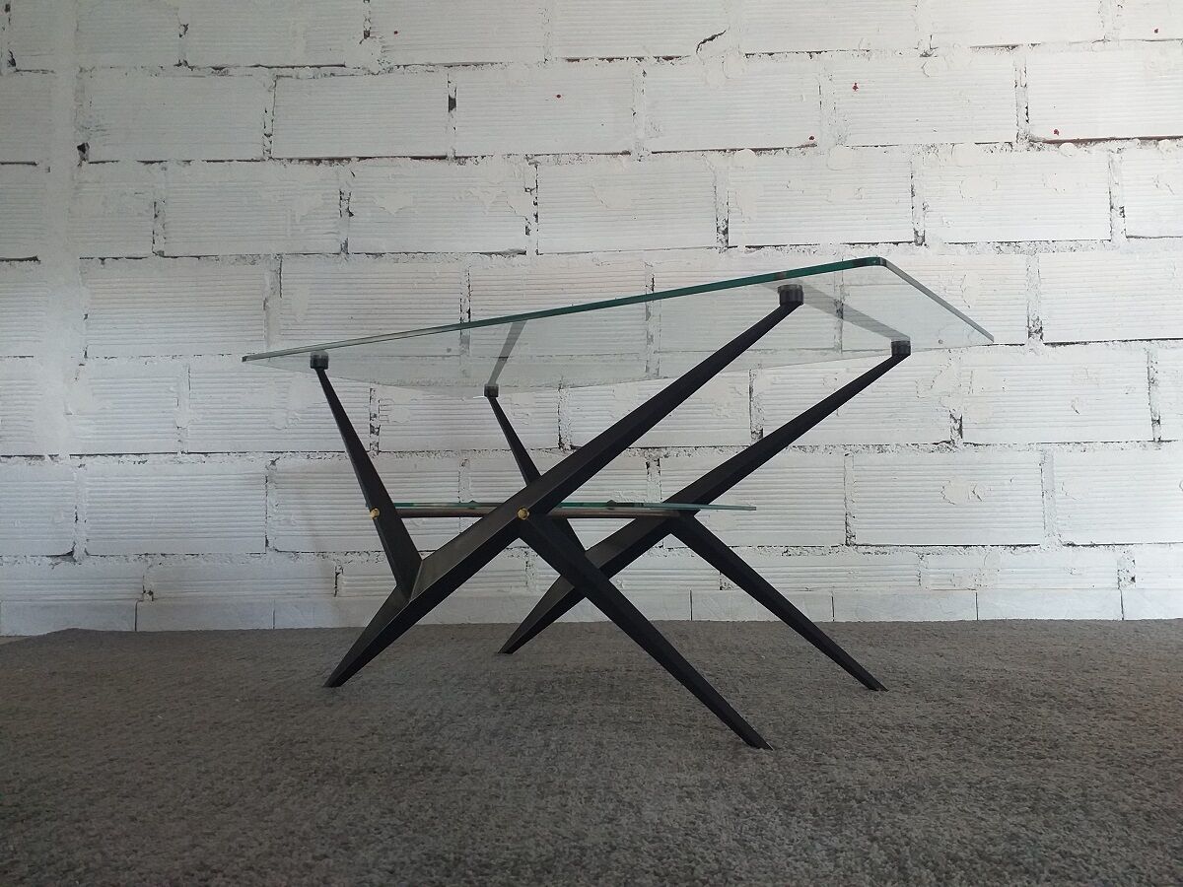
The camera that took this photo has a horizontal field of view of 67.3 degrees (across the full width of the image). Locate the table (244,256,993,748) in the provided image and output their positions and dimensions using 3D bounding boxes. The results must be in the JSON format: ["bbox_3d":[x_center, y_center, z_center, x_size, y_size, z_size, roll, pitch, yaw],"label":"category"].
[{"bbox_3d":[0.017,0.106,1.299,0.980,0.492,0.523,-3,-5,34],"label":"table"}]

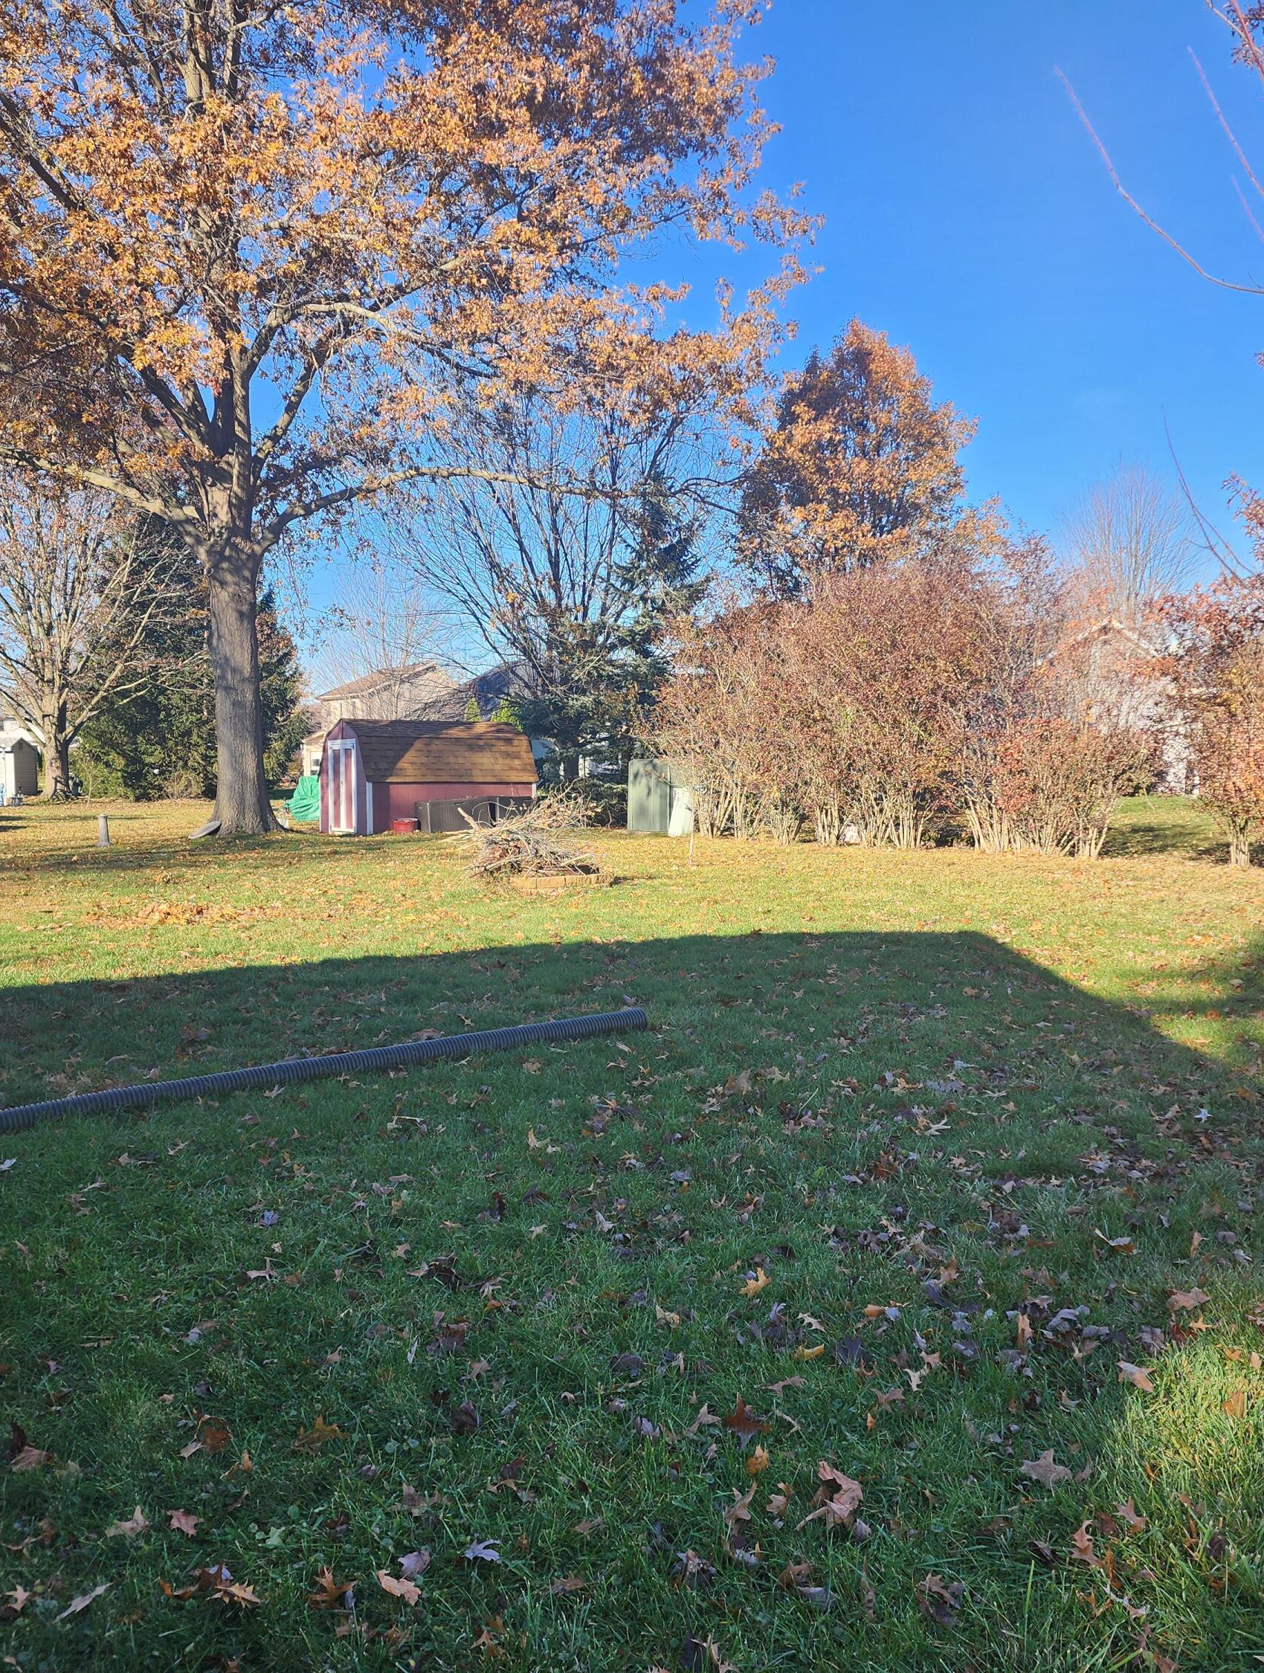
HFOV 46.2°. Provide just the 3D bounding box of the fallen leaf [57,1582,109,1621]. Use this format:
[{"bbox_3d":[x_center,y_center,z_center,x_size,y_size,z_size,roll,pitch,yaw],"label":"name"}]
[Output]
[{"bbox_3d":[-0.963,1.342,2.601,0.042,0.030,0.115,2,4,25],"label":"fallen leaf"}]

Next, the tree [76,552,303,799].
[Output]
[{"bbox_3d":[-16.757,-6.222,56.000,8.132,9.613,7.500,-1,4,-17],"label":"tree"}]

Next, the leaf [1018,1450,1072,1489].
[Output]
[{"bbox_3d":[0.860,1.313,3.072,0.108,0.035,0.096,1,4,16],"label":"leaf"}]

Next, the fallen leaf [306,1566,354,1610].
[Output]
[{"bbox_3d":[-0.538,1.340,2.644,0.082,0.040,0.070,-1,4,-12],"label":"fallen leaf"}]

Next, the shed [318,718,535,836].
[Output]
[{"bbox_3d":[-4.278,-1.323,31.303,3.850,2.360,2.400,-2,4,-34],"label":"shed"}]

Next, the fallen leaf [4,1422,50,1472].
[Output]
[{"bbox_3d":[-1.296,1.307,3.172,0.090,0.060,0.102,-1,4,-23],"label":"fallen leaf"}]

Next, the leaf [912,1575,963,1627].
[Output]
[{"bbox_3d":[0.537,1.342,2.603,0.090,0.050,0.076,1,4,12],"label":"leaf"}]

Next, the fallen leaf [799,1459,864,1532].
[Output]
[{"bbox_3d":[0.402,1.320,2.969,0.135,0.075,0.140,0,4,8],"label":"fallen leaf"}]

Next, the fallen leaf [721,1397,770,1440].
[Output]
[{"bbox_3d":[0.253,1.299,3.307,0.105,0.050,0.107,0,4,4],"label":"fallen leaf"}]

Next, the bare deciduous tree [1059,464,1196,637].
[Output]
[{"bbox_3d":[22.707,-9.634,68.000,6.316,14.871,6.316,1,4,18],"label":"bare deciduous tree"}]

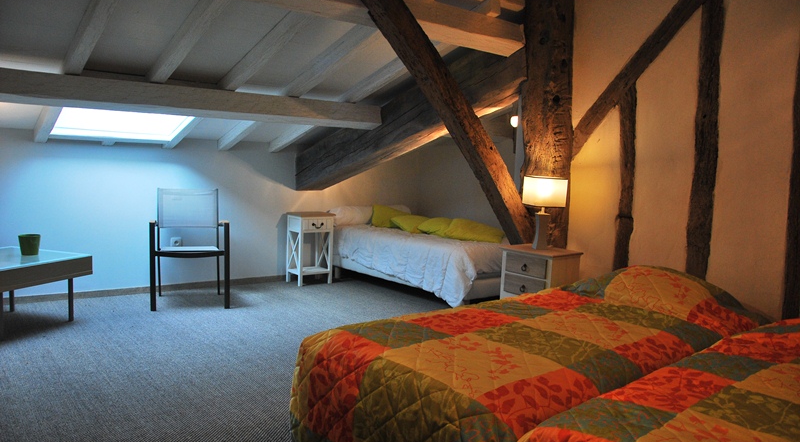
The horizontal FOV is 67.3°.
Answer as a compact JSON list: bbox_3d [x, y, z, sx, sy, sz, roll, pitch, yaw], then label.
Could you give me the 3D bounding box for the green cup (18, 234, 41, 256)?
[{"bbox_3d":[-2.429,0.154,3.943,0.148,0.126,0.148,-2,6,-37],"label":"green cup"}]

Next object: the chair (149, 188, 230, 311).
[{"bbox_3d":[-1.625,0.197,4.666,0.560,0.875,0.580,0,5,-17],"label":"chair"}]

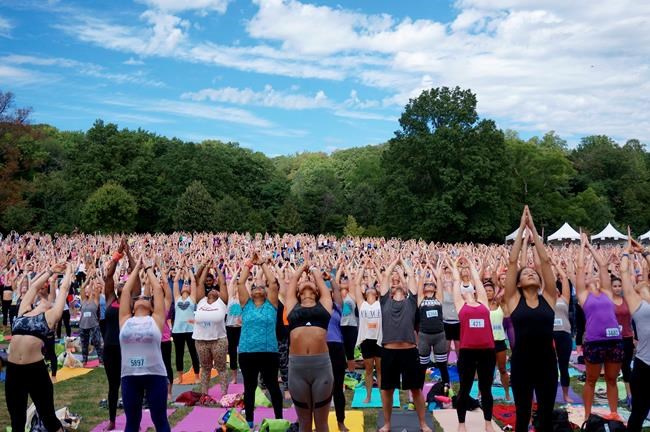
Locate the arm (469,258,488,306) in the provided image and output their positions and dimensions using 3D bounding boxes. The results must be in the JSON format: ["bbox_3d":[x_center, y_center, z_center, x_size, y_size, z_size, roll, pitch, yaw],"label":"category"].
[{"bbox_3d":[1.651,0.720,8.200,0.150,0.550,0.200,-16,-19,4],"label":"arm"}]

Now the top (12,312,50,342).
[{"bbox_3d":[-2.228,0.846,5.750,0.300,0.250,0.230,0,-20,-5],"label":"top"}]

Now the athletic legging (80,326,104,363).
[{"bbox_3d":[-5.094,2.816,16.600,0.500,0.780,0.300,0,-5,3],"label":"athletic legging"}]

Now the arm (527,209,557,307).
[{"bbox_3d":[1.572,0.301,5.500,0.160,0.720,0.200,-13,-11,3],"label":"arm"}]

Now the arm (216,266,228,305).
[{"bbox_3d":[-1.421,0.963,10.500,0.160,0.530,0.200,0,-5,3],"label":"arm"}]

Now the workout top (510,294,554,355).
[{"bbox_3d":[1.520,0.795,5.550,0.330,0.480,0.250,-1,-16,6],"label":"workout top"}]

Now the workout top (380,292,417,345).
[{"bbox_3d":[0.781,1.089,8.050,0.400,0.580,0.270,0,-16,3],"label":"workout top"}]

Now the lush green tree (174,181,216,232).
[{"bbox_3d":[-17.093,-0.990,100.000,5.400,7.800,5.400,0,-5,0],"label":"lush green tree"}]

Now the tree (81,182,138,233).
[{"bbox_3d":[-27.023,-0.815,95.000,7.300,7.000,7.000,0,-3,0],"label":"tree"}]

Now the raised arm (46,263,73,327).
[{"bbox_3d":[-2.138,0.632,6.100,0.160,0.560,0.210,10,-19,11],"label":"raised arm"}]

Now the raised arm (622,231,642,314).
[{"bbox_3d":[2.790,0.504,6.875,0.140,0.740,0.180,3,-12,0],"label":"raised arm"}]

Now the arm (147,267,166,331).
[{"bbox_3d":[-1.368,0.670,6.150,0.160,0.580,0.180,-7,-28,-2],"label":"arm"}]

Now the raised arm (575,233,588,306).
[{"bbox_3d":[2.878,0.600,8.500,0.140,0.820,0.170,-1,-16,6],"label":"raised arm"}]

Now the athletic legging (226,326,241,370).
[{"bbox_3d":[-1.421,2.100,12.100,0.320,0.740,0.270,0,-3,5],"label":"athletic legging"}]

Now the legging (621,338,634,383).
[{"bbox_3d":[3.777,1.834,9.650,0.350,0.580,0.260,-1,-6,6],"label":"legging"}]

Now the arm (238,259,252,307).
[{"bbox_3d":[-0.871,0.729,8.300,0.170,0.510,0.200,0,-5,3],"label":"arm"}]

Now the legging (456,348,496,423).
[{"bbox_3d":[1.620,1.812,8.100,0.420,0.790,0.290,0,-5,3],"label":"legging"}]

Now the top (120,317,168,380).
[{"bbox_3d":[-1.530,1.094,6.350,0.370,0.520,0.260,0,-15,0],"label":"top"}]

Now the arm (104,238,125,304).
[{"bbox_3d":[-2.237,0.590,8.050,0.140,0.680,0.170,6,-16,0],"label":"arm"}]

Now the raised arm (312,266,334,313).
[{"bbox_3d":[-0.022,0.640,6.600,0.180,0.410,0.200,0,-5,3],"label":"raised arm"}]

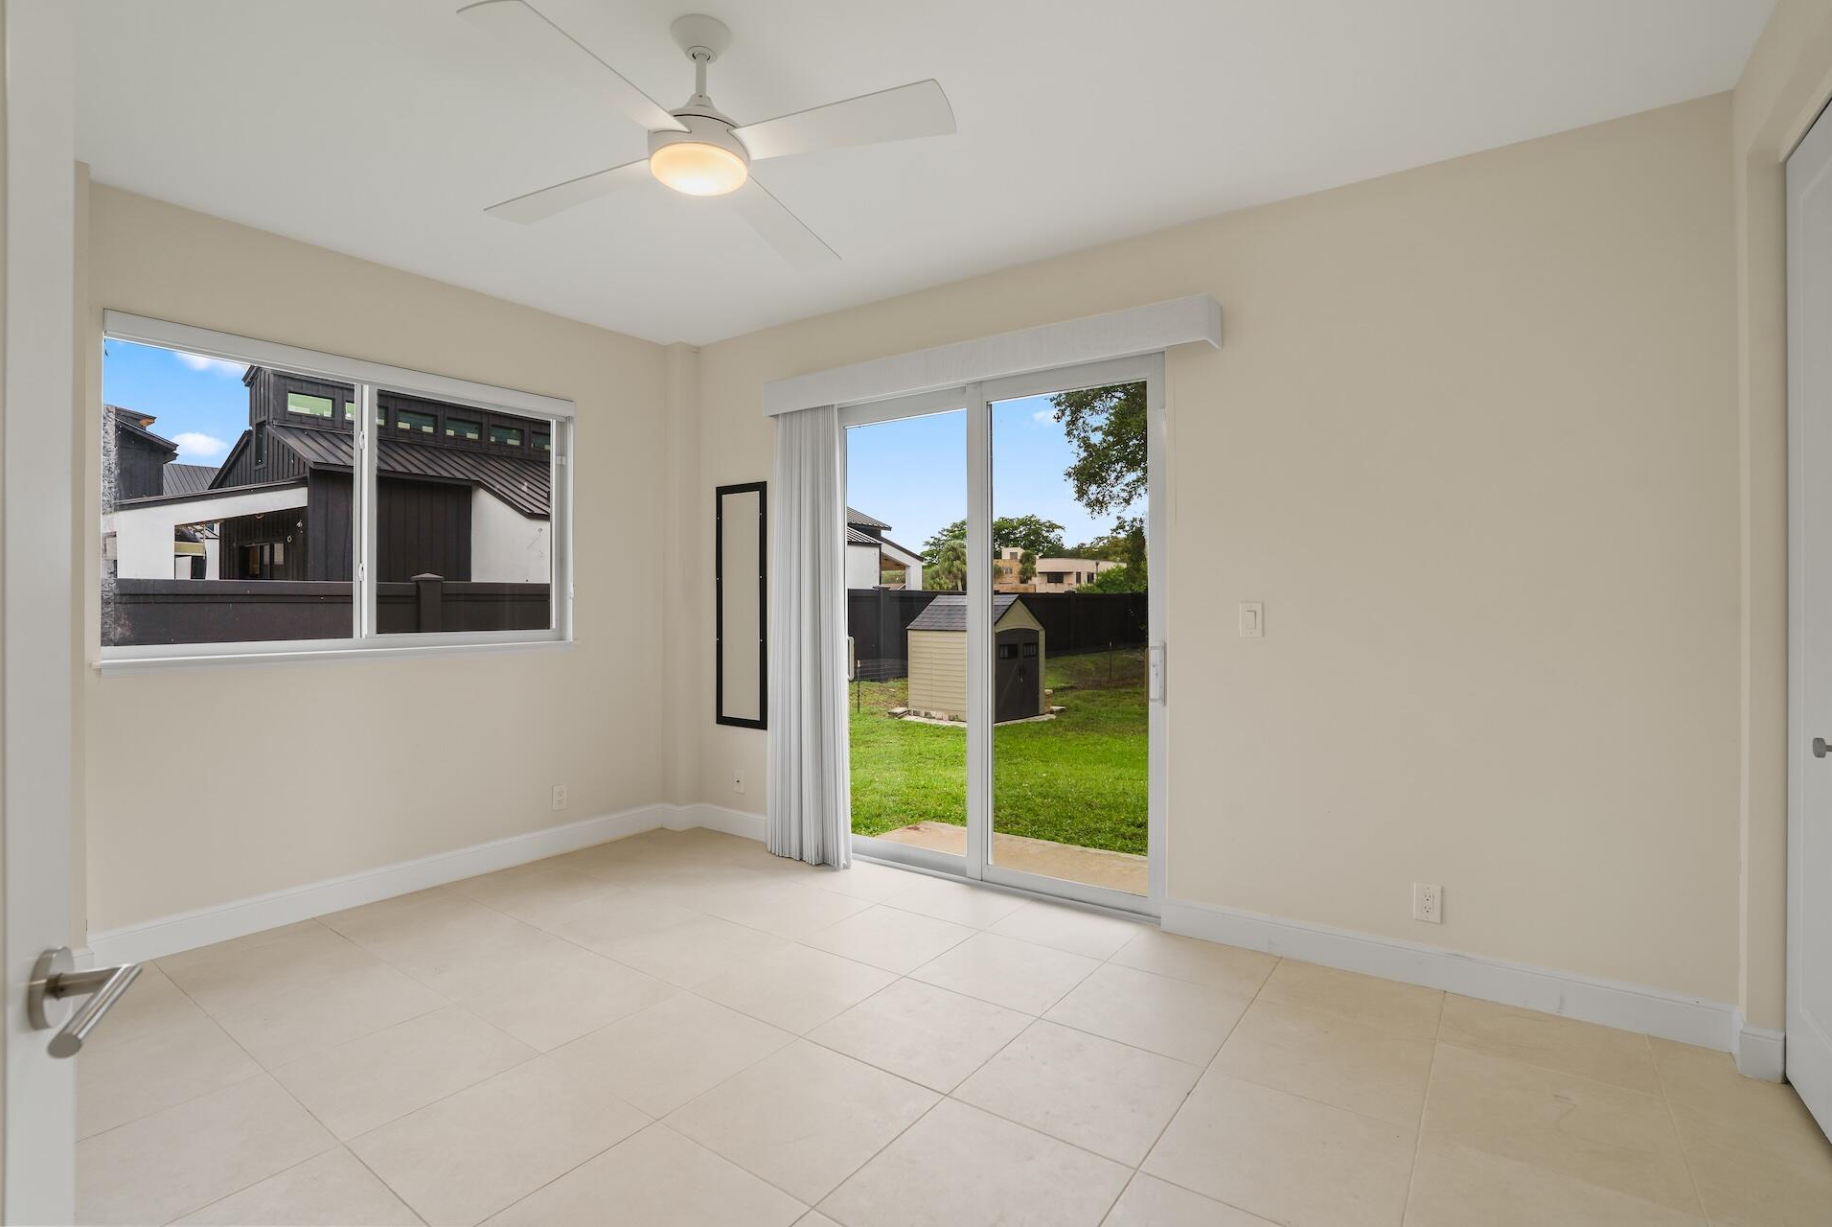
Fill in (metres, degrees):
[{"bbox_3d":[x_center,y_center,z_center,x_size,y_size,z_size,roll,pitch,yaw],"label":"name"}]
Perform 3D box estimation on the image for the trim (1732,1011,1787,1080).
[{"bbox_3d":[2.261,1.157,2.197,0.099,0.135,0.111,0,1,33],"label":"trim"}]

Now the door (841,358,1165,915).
[{"bbox_3d":[0.288,0.097,3.621,1.630,2.223,0.109,0,1,33],"label":"door"}]

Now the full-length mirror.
[{"bbox_3d":[-0.922,-0.039,4.319,0.370,1.281,0.020,0,1,33],"label":"full-length mirror"}]

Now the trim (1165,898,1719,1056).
[{"bbox_3d":[1.615,1.154,2.714,1.581,0.130,0.018,0,1,33],"label":"trim"}]

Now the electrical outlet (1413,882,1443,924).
[{"bbox_3d":[1.675,0.949,2.675,0.077,0.126,0.010,0,1,33],"label":"electrical outlet"}]

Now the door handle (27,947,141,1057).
[{"bbox_3d":[-0.694,0.322,0.671,0.063,0.065,0.164,0,1,-29],"label":"door handle"}]

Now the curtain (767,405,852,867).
[{"bbox_3d":[-0.523,0.088,3.966,0.484,2.213,0.104,0,1,33],"label":"curtain"}]

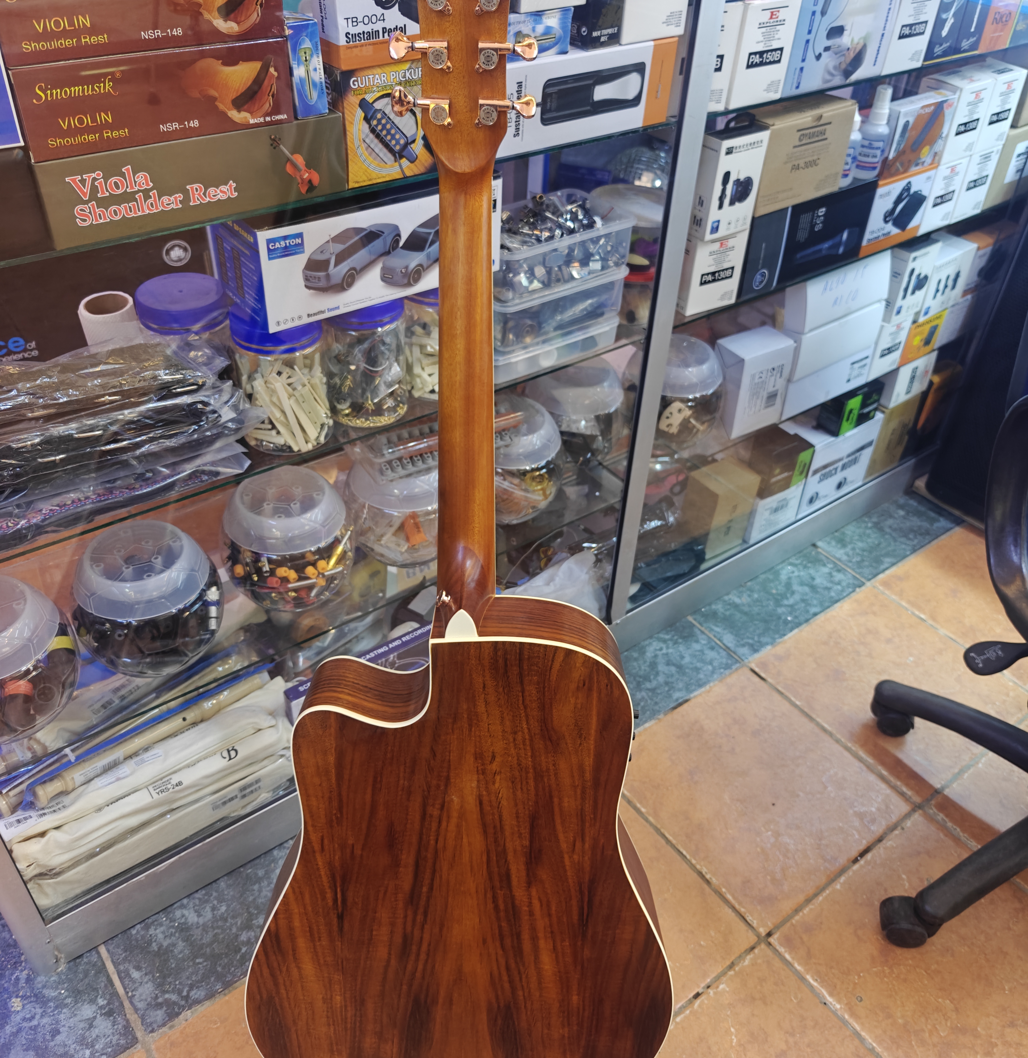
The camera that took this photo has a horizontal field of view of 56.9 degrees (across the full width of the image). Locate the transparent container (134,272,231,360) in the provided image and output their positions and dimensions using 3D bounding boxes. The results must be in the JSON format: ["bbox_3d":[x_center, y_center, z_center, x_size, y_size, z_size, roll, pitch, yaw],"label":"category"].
[{"bbox_3d":[-0.332,-0.180,0.981,0.087,0.142,0.087,2,39,-1],"label":"transparent container"}]

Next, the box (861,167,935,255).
[{"bbox_3d":[0.571,-0.495,1.454,0.148,0.112,0.046,-24,46,-29],"label":"box"}]

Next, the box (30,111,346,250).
[{"bbox_3d":[-0.274,-0.305,0.788,0.249,0.064,0.092,-24,46,-29],"label":"box"}]

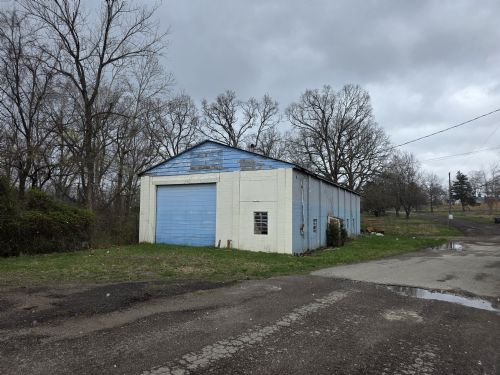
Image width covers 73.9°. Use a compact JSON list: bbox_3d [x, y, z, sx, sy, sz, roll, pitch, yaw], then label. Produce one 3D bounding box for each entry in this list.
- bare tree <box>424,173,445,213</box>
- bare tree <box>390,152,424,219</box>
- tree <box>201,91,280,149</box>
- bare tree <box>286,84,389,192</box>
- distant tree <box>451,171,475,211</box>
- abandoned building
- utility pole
[{"bbox_3d":[49.985,1.355,90.000,5.600,10.837,5.400,-2,-6,29],"label":"bare tree"},{"bbox_3d":[29.679,-0.569,63.000,6.900,12.896,6.600,-2,-5,25],"label":"bare tree"},{"bbox_3d":[-1.315,-4.293,46.000,11.000,18.278,10.000,1,-5,-2],"label":"tree"},{"bbox_3d":[12.787,-4.913,48.000,15.000,19.940,13.500,-1,-5,15],"label":"bare tree"},{"bbox_3d":[57.571,0.813,90.000,6.500,10.837,6.300,-2,-6,33],"label":"distant tree"},{"bbox_3d":[2.713,1.321,28.812,10.209,6.049,22.991,-2,-5,26],"label":"abandoned building"},{"bbox_3d":[30.781,1.842,51.000,0.400,8.904,0.350,-2,-6,31],"label":"utility pole"}]

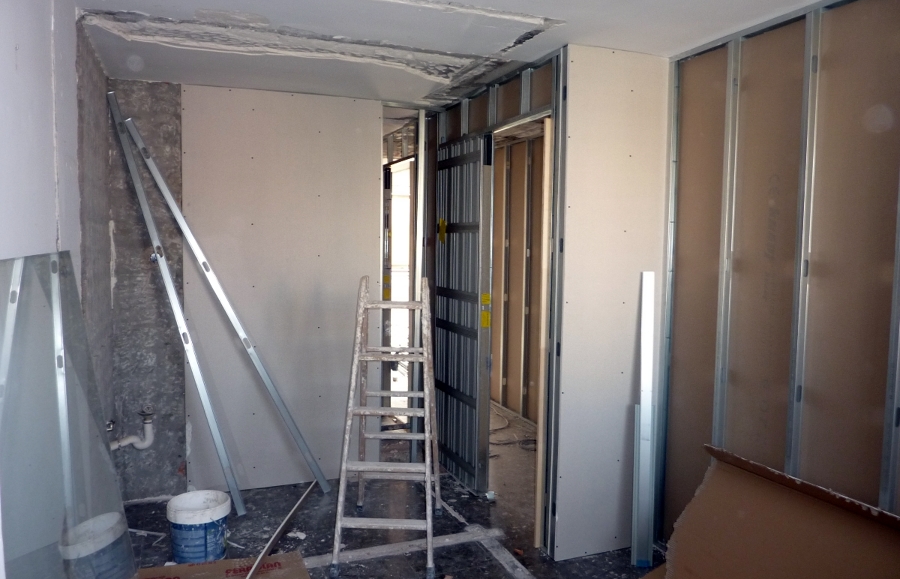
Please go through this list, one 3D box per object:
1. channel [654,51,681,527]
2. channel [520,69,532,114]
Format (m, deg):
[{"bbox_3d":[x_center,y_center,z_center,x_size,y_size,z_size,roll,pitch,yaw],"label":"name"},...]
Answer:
[{"bbox_3d":[1.103,0.096,3.301,0.050,2.470,0.042,-1,4,-22],"label":"channel"},{"bbox_3d":[0.406,-1.048,3.473,0.050,0.245,0.040,-1,4,-22],"label":"channel"}]

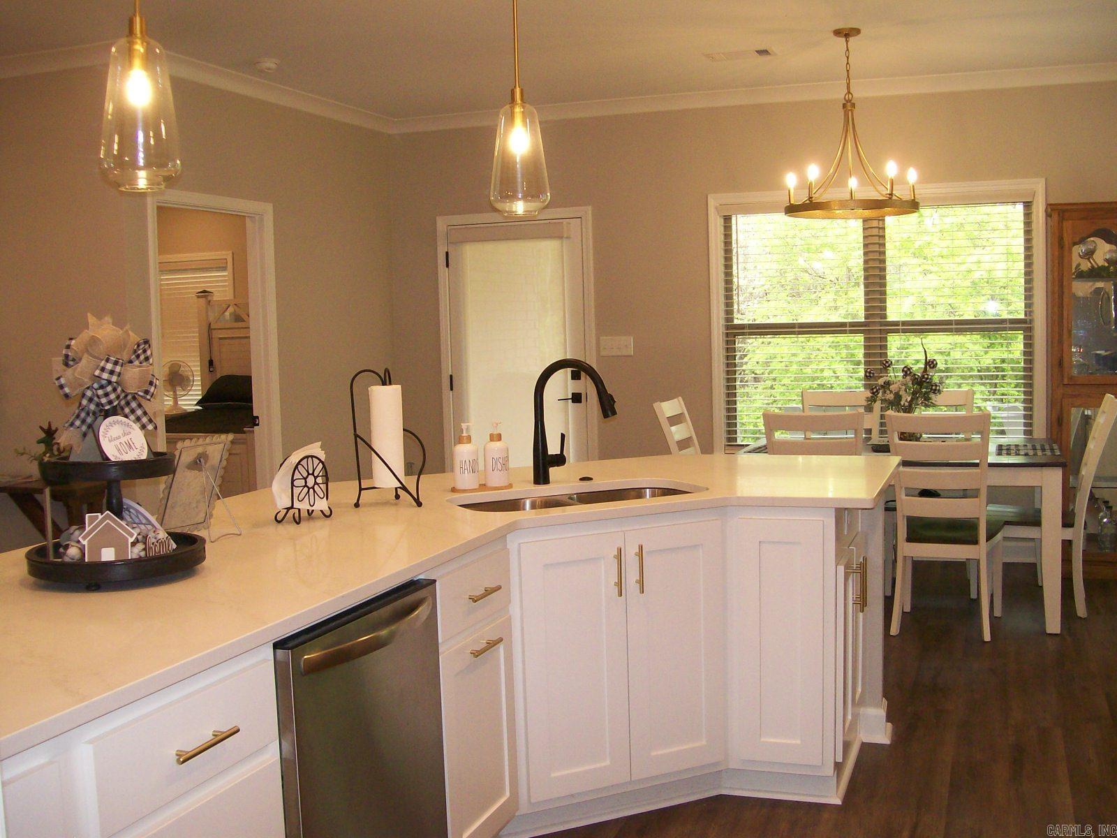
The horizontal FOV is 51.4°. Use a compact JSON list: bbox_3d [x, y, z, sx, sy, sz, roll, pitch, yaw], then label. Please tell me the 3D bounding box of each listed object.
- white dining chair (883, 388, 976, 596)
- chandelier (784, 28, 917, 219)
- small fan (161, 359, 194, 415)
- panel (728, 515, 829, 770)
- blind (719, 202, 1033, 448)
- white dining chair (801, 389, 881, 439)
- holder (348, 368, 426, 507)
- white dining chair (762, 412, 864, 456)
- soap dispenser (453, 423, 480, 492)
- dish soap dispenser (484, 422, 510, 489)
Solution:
[{"bbox_3d":[1.912,0.364,5.943,0.460,1.000,0.610,0,5,20],"label":"white dining chair"},{"bbox_3d":[1.322,-1.342,5.260,0.610,0.870,0.610,0,5,20],"label":"chandelier"},{"bbox_3d":[-3.411,-0.280,10.355,0.340,0.490,0.230,-3,5,-22],"label":"small fan"},{"bbox_3d":[0.629,0.633,3.295,0.260,0.730,0.025,0,5,20],"label":"panel"},{"bbox_3d":[1.748,-0.533,6.504,1.700,1.340,0.070,0,6,19],"label":"blind"},{"bbox_3d":[1.496,0.350,6.247,0.460,0.980,0.540,0,6,19],"label":"white dining chair"},{"bbox_3d":[-0.494,0.046,3.402,0.220,0.394,0.170,-2,5,0],"label":"holder"},{"bbox_3d":[1.207,0.440,5.280,0.460,1.000,0.610,0,5,20],"label":"white dining chair"},{"bbox_3d":[-0.278,0.114,3.481,0.075,0.193,0.078,-2,5,0],"label":"soap dispenser"},{"bbox_3d":[-0.188,0.108,3.520,0.075,0.193,0.078,-2,5,0],"label":"dish soap dispenser"}]

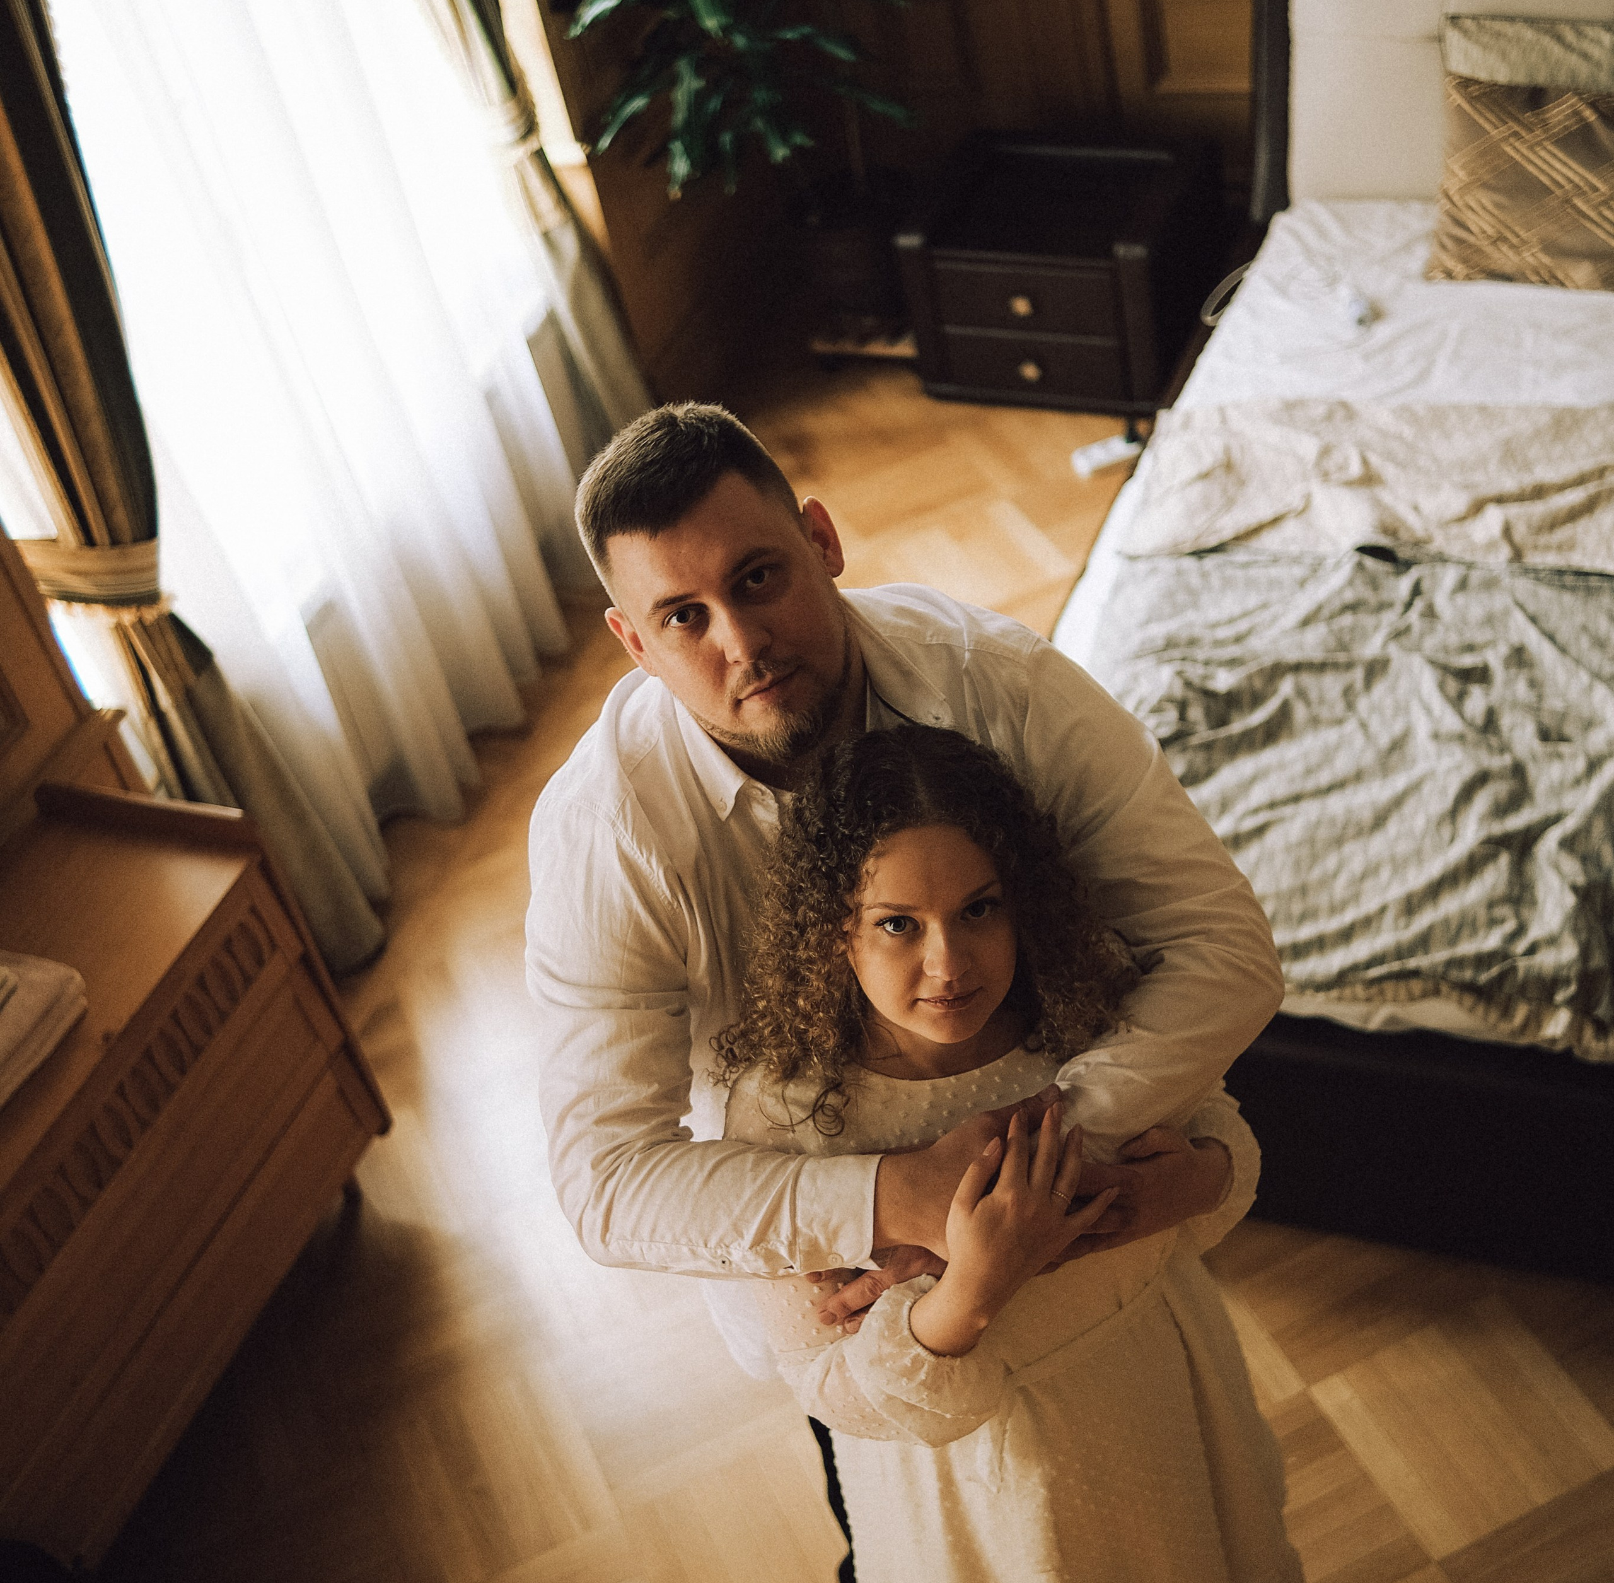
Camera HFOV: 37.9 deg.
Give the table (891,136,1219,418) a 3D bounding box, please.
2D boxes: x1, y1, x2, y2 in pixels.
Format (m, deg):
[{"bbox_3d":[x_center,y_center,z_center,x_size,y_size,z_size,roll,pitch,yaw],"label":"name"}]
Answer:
[{"bbox_3d":[0.531,-1.052,4.817,0.524,0.401,0.428,9,46,25],"label":"table"}]

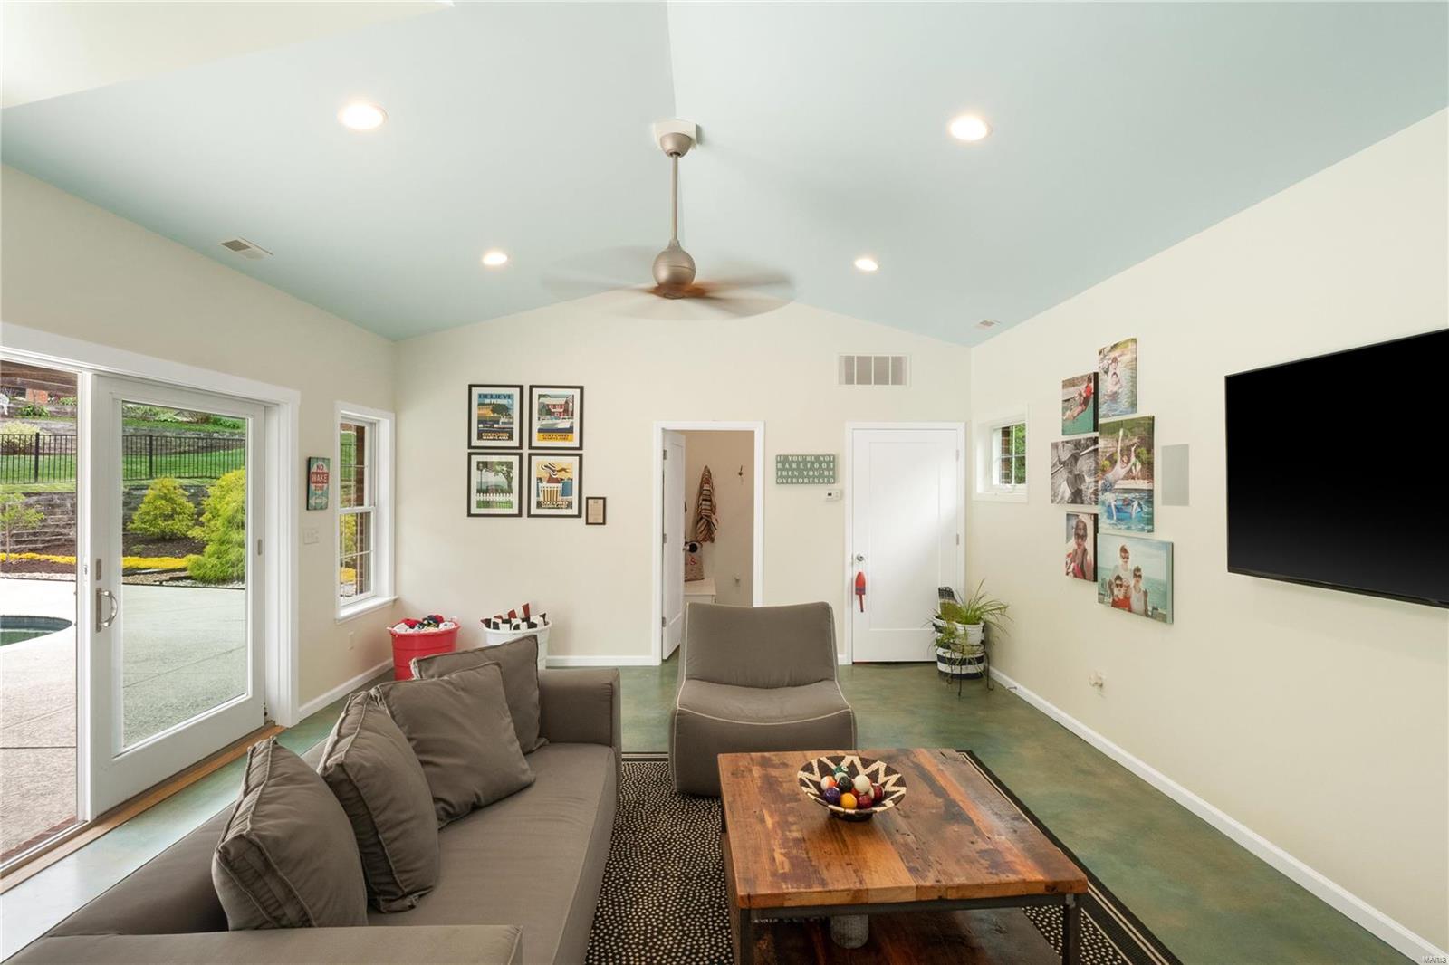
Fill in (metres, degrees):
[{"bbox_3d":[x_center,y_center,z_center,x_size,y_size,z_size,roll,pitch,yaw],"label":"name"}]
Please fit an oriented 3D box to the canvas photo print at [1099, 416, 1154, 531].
[{"bbox_3d":[2.216,-0.042,3.542,0.040,0.610,0.460,0,0,-2],"label":"canvas photo print"}]

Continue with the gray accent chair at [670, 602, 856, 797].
[{"bbox_3d":[0.216,1.177,3.703,0.930,0.820,0.920,0,0,2],"label":"gray accent chair"}]

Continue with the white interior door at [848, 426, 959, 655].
[{"bbox_3d":[1.591,0.557,5.683,0.940,2.040,0.045,0,0,-2],"label":"white interior door"}]

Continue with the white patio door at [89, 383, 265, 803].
[{"bbox_3d":[-2.916,0.524,3.495,0.055,2.030,1.180,0,0,-2],"label":"white patio door"}]

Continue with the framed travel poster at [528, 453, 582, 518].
[{"bbox_3d":[-1.439,0.027,5.488,0.457,0.538,0.025,0,0,-2],"label":"framed travel poster"}]

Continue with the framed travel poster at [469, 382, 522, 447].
[{"bbox_3d":[-1.934,-0.553,5.469,0.457,0.543,0.025,0,0,-2],"label":"framed travel poster"}]

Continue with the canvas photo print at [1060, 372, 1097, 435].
[{"bbox_3d":[2.203,-0.482,3.973,0.040,0.355,0.355,0,0,-2],"label":"canvas photo print"}]

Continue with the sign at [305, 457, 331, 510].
[{"bbox_3d":[-2.797,0.012,4.423,0.028,0.357,0.228,0,0,-2],"label":"sign"}]

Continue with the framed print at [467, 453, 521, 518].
[{"bbox_3d":[-1.942,0.021,5.469,0.460,0.537,0.025,0,0,-2],"label":"framed print"}]

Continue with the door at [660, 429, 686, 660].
[{"bbox_3d":[-0.468,0.562,6.107,0.040,2.030,0.810,0,0,8],"label":"door"}]

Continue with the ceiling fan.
[{"bbox_3d":[-0.256,-1.365,3.308,1.290,0.870,1.290,0,0,-2],"label":"ceiling fan"}]

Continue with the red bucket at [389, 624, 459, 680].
[{"bbox_3d":[-2.374,1.359,5.108,0.530,0.420,0.500,0,0,-2],"label":"red bucket"}]

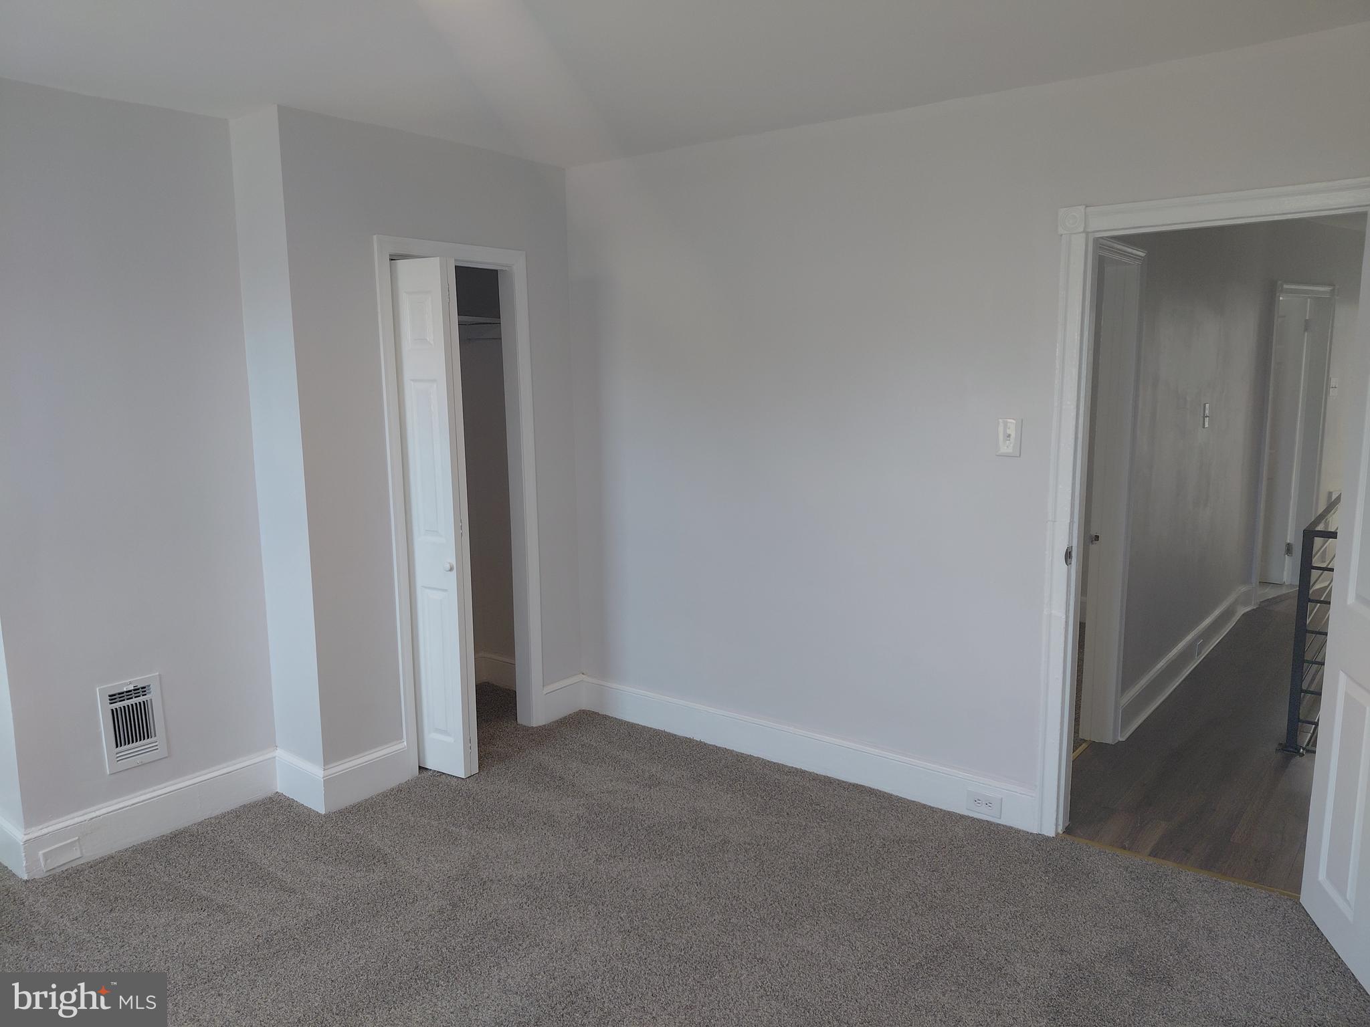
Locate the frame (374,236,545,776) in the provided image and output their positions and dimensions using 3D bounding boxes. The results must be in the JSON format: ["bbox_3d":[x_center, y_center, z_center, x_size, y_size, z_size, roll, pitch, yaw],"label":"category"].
[{"bbox_3d":[-0.927,-0.026,4.051,0.125,2.076,0.746,6,11,37],"label":"frame"}]

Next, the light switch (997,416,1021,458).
[{"bbox_3d":[1.072,-0.251,3.287,0.082,0.124,0.018,6,11,37],"label":"light switch"}]

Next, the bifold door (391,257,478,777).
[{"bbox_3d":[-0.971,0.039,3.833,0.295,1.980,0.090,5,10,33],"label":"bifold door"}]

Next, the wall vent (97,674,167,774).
[{"bbox_3d":[-1.869,0.714,3.357,0.020,0.299,0.199,6,11,37],"label":"wall vent"}]

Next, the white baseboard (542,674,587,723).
[{"bbox_3d":[-0.565,0.857,4.558,0.022,0.170,0.262,6,11,37],"label":"white baseboard"}]

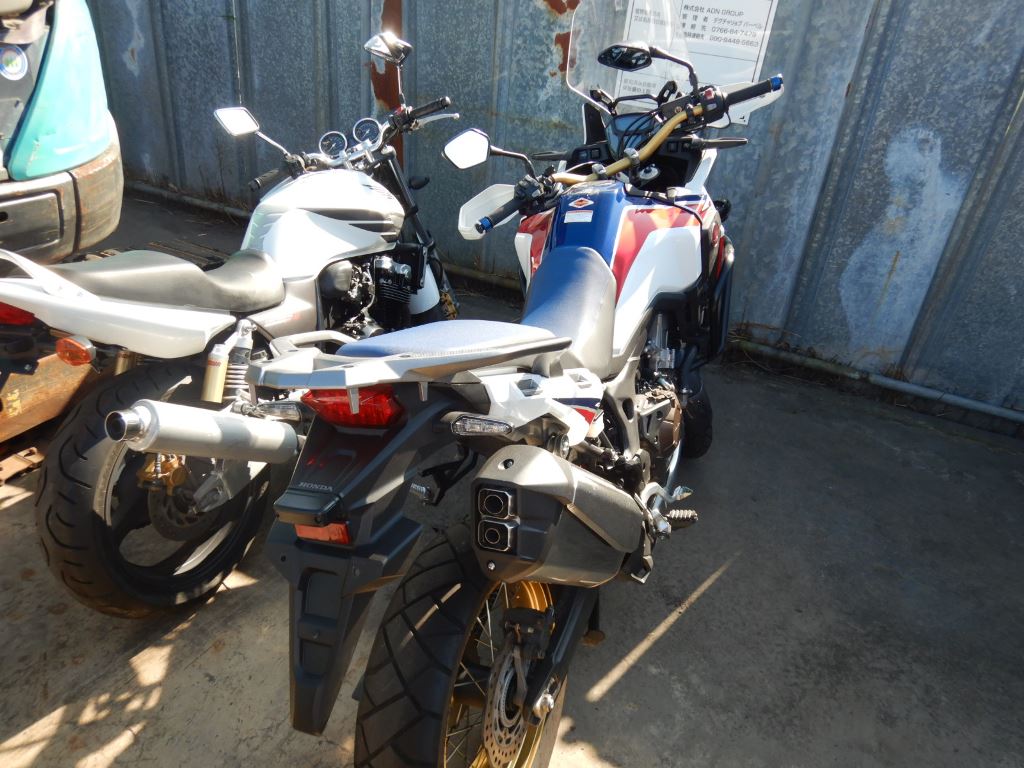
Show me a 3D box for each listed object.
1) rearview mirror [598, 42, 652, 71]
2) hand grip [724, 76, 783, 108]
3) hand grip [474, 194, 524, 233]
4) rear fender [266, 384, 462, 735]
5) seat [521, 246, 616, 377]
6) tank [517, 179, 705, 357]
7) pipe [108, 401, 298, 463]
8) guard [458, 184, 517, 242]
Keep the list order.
[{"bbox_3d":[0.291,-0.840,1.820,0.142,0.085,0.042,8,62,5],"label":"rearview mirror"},{"bbox_3d":[0.628,-0.766,1.847,0.142,0.036,0.036,-14,20,16],"label":"hand grip"},{"bbox_3d":[-0.029,-0.424,1.786,0.150,0.037,0.037,-34,19,-17],"label":"hand grip"},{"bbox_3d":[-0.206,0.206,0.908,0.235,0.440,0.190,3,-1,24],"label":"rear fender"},{"bbox_3d":[0.092,-0.146,1.535,0.275,0.190,0.440,3,24,24],"label":"seat"},{"bbox_3d":[0.169,-0.303,1.690,0.490,0.340,0.500,3,24,24],"label":"tank"},{"bbox_3d":[-0.681,0.123,1.637,0.108,0.108,0.525,18,-2,23],"label":"pipe"},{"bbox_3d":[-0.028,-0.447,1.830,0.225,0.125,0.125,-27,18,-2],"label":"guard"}]

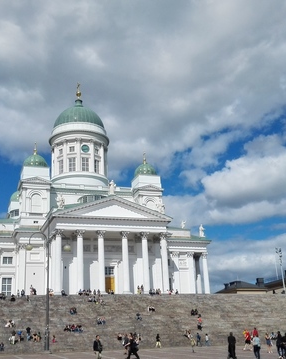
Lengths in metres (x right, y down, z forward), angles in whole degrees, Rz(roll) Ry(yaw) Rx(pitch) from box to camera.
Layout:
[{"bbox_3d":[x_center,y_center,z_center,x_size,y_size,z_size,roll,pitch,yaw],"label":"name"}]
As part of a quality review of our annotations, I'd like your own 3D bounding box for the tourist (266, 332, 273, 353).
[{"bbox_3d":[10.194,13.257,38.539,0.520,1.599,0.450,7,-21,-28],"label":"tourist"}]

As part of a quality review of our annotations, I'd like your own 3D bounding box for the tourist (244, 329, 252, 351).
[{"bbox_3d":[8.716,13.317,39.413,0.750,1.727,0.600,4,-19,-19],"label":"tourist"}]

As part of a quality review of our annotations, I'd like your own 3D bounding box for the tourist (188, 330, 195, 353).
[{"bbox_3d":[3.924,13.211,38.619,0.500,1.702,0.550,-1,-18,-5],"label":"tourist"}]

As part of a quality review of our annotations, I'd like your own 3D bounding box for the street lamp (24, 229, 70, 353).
[{"bbox_3d":[-11.556,13.006,57.774,5.400,15.142,0.900,4,-19,-19],"label":"street lamp"}]

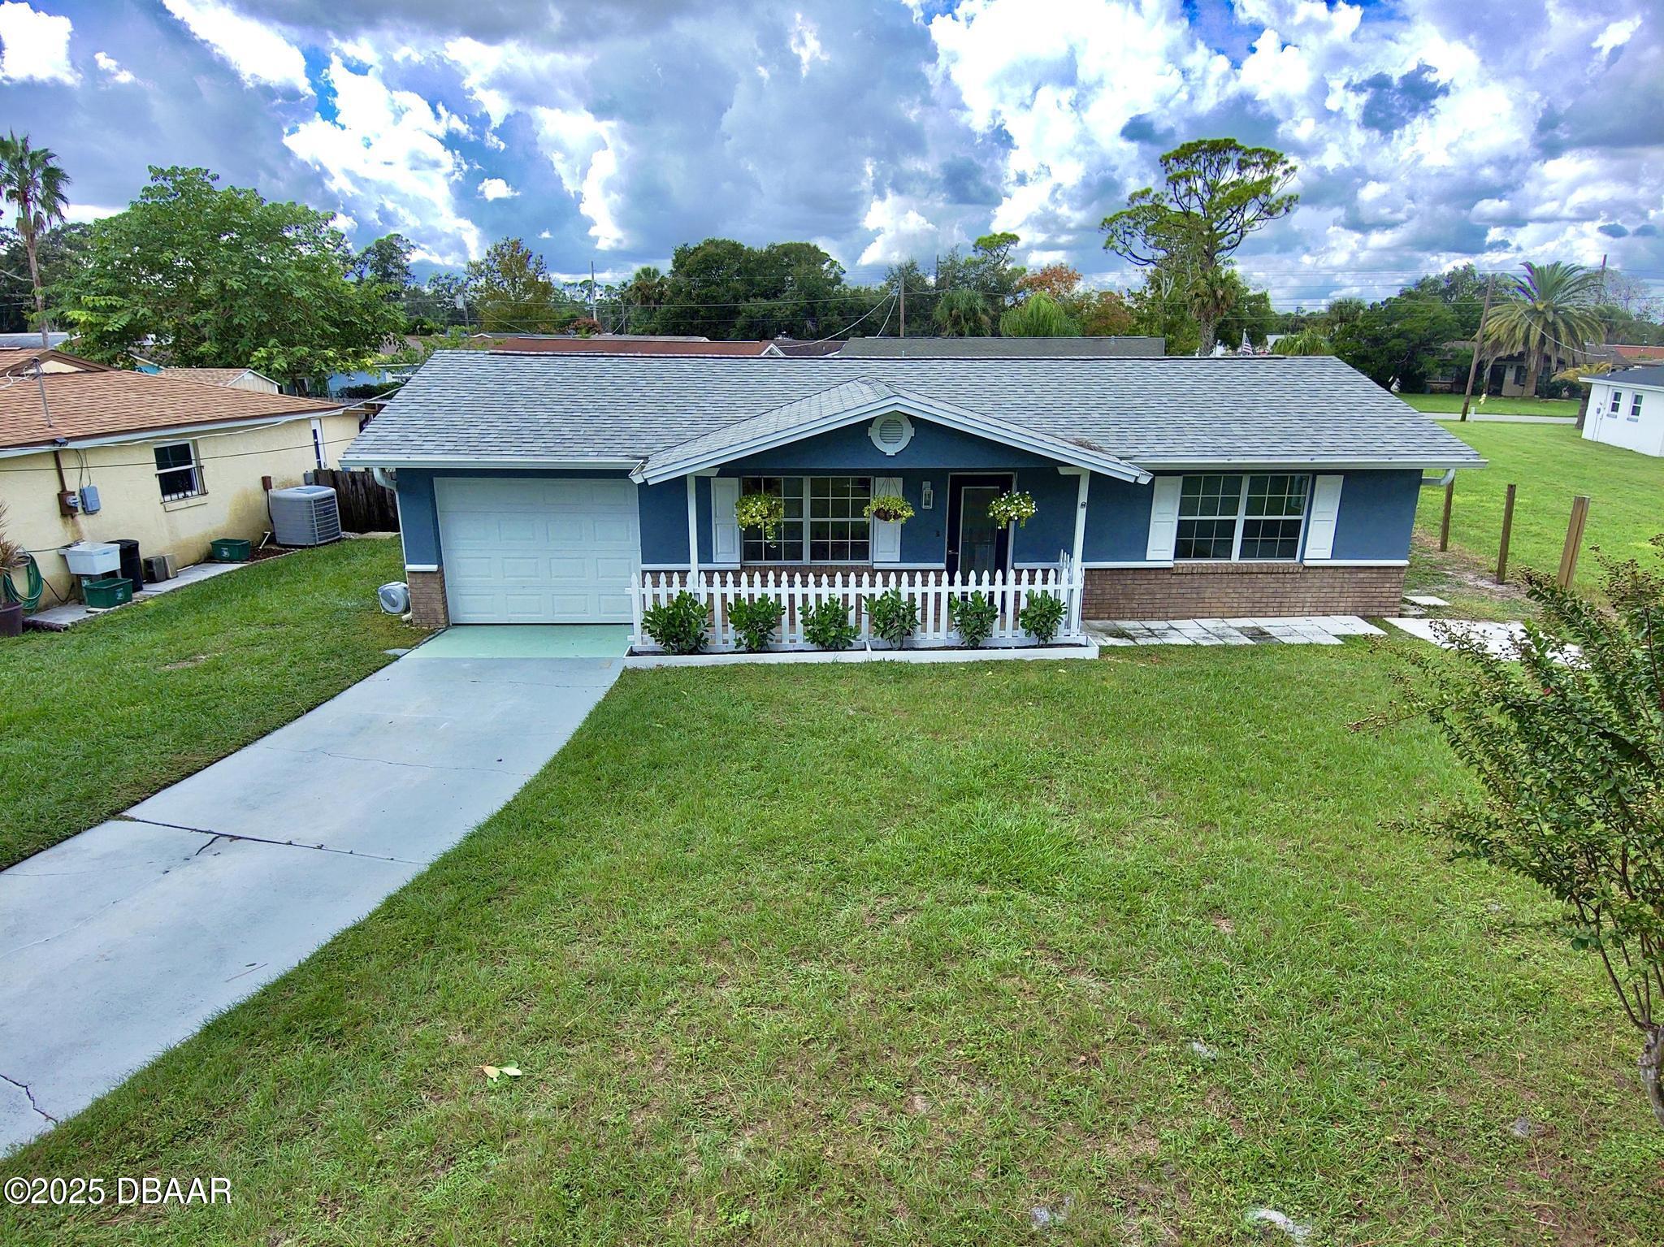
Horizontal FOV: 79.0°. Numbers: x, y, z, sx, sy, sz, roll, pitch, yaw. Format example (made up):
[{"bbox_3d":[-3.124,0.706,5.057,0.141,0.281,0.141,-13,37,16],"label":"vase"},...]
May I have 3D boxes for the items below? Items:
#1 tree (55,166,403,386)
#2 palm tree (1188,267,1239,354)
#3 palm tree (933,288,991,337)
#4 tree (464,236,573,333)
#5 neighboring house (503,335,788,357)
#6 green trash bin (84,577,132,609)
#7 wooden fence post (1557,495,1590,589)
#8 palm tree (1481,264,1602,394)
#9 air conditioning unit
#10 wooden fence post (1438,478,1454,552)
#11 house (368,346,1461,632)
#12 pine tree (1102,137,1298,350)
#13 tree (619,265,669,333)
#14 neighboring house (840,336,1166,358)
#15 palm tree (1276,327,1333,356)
[{"bbox_3d":[-18.221,-9.326,30.957,10.160,8.560,9.800,-1,17,-3],"label":"tree"},{"bbox_3d":[19.613,-14.887,53.146,2.900,7.190,2.900,-1,17,-3],"label":"palm tree"},{"bbox_3d":[7.337,-16.101,58.335,3.600,6.390,3.600,-1,17,-3],"label":"palm tree"},{"bbox_3d":[-20.683,-20.403,67.000,7.000,9.978,7.000,-4,17,-16],"label":"tree"},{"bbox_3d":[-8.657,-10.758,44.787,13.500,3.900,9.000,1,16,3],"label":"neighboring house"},{"bbox_3d":[-10.968,-0.465,15.351,0.430,0.340,0.540,3,16,10],"label":"green trash bin"},{"bbox_3d":[11.435,-1.047,15.628,0.135,1.840,0.135,-1,17,-3],"label":"wooden fence post"},{"bbox_3d":[47.469,-19.626,67.639,7.400,8.836,7.400,11,19,32],"label":"palm tree"},{"bbox_3d":[-10.419,-2.117,20.035,0.850,0.970,0.870,2,16,5],"label":"air conditioning unit"},{"bbox_3d":[12.012,-2.201,19.664,0.120,1.620,0.120,-1,16,-3],"label":"wooden fence post"},{"bbox_3d":[1.146,-2.730,17.592,15.750,3.800,9.200,-1,17,-3],"label":"house"},{"bbox_3d":[17.707,-16.645,49.290,9.700,12.985,9.700,6,17,18],"label":"pine tree"},{"bbox_3d":[-12.572,-20.120,68.515,3.500,8.010,3.500,-1,17,-3],"label":"tree"},{"bbox_3d":[7.331,-10.474,44.073,13.600,3.700,9.000,4,17,11],"label":"neighboring house"},{"bbox_3d":[21.558,-11.399,46.636,3.100,4.418,3.100,7,18,23],"label":"palm tree"}]

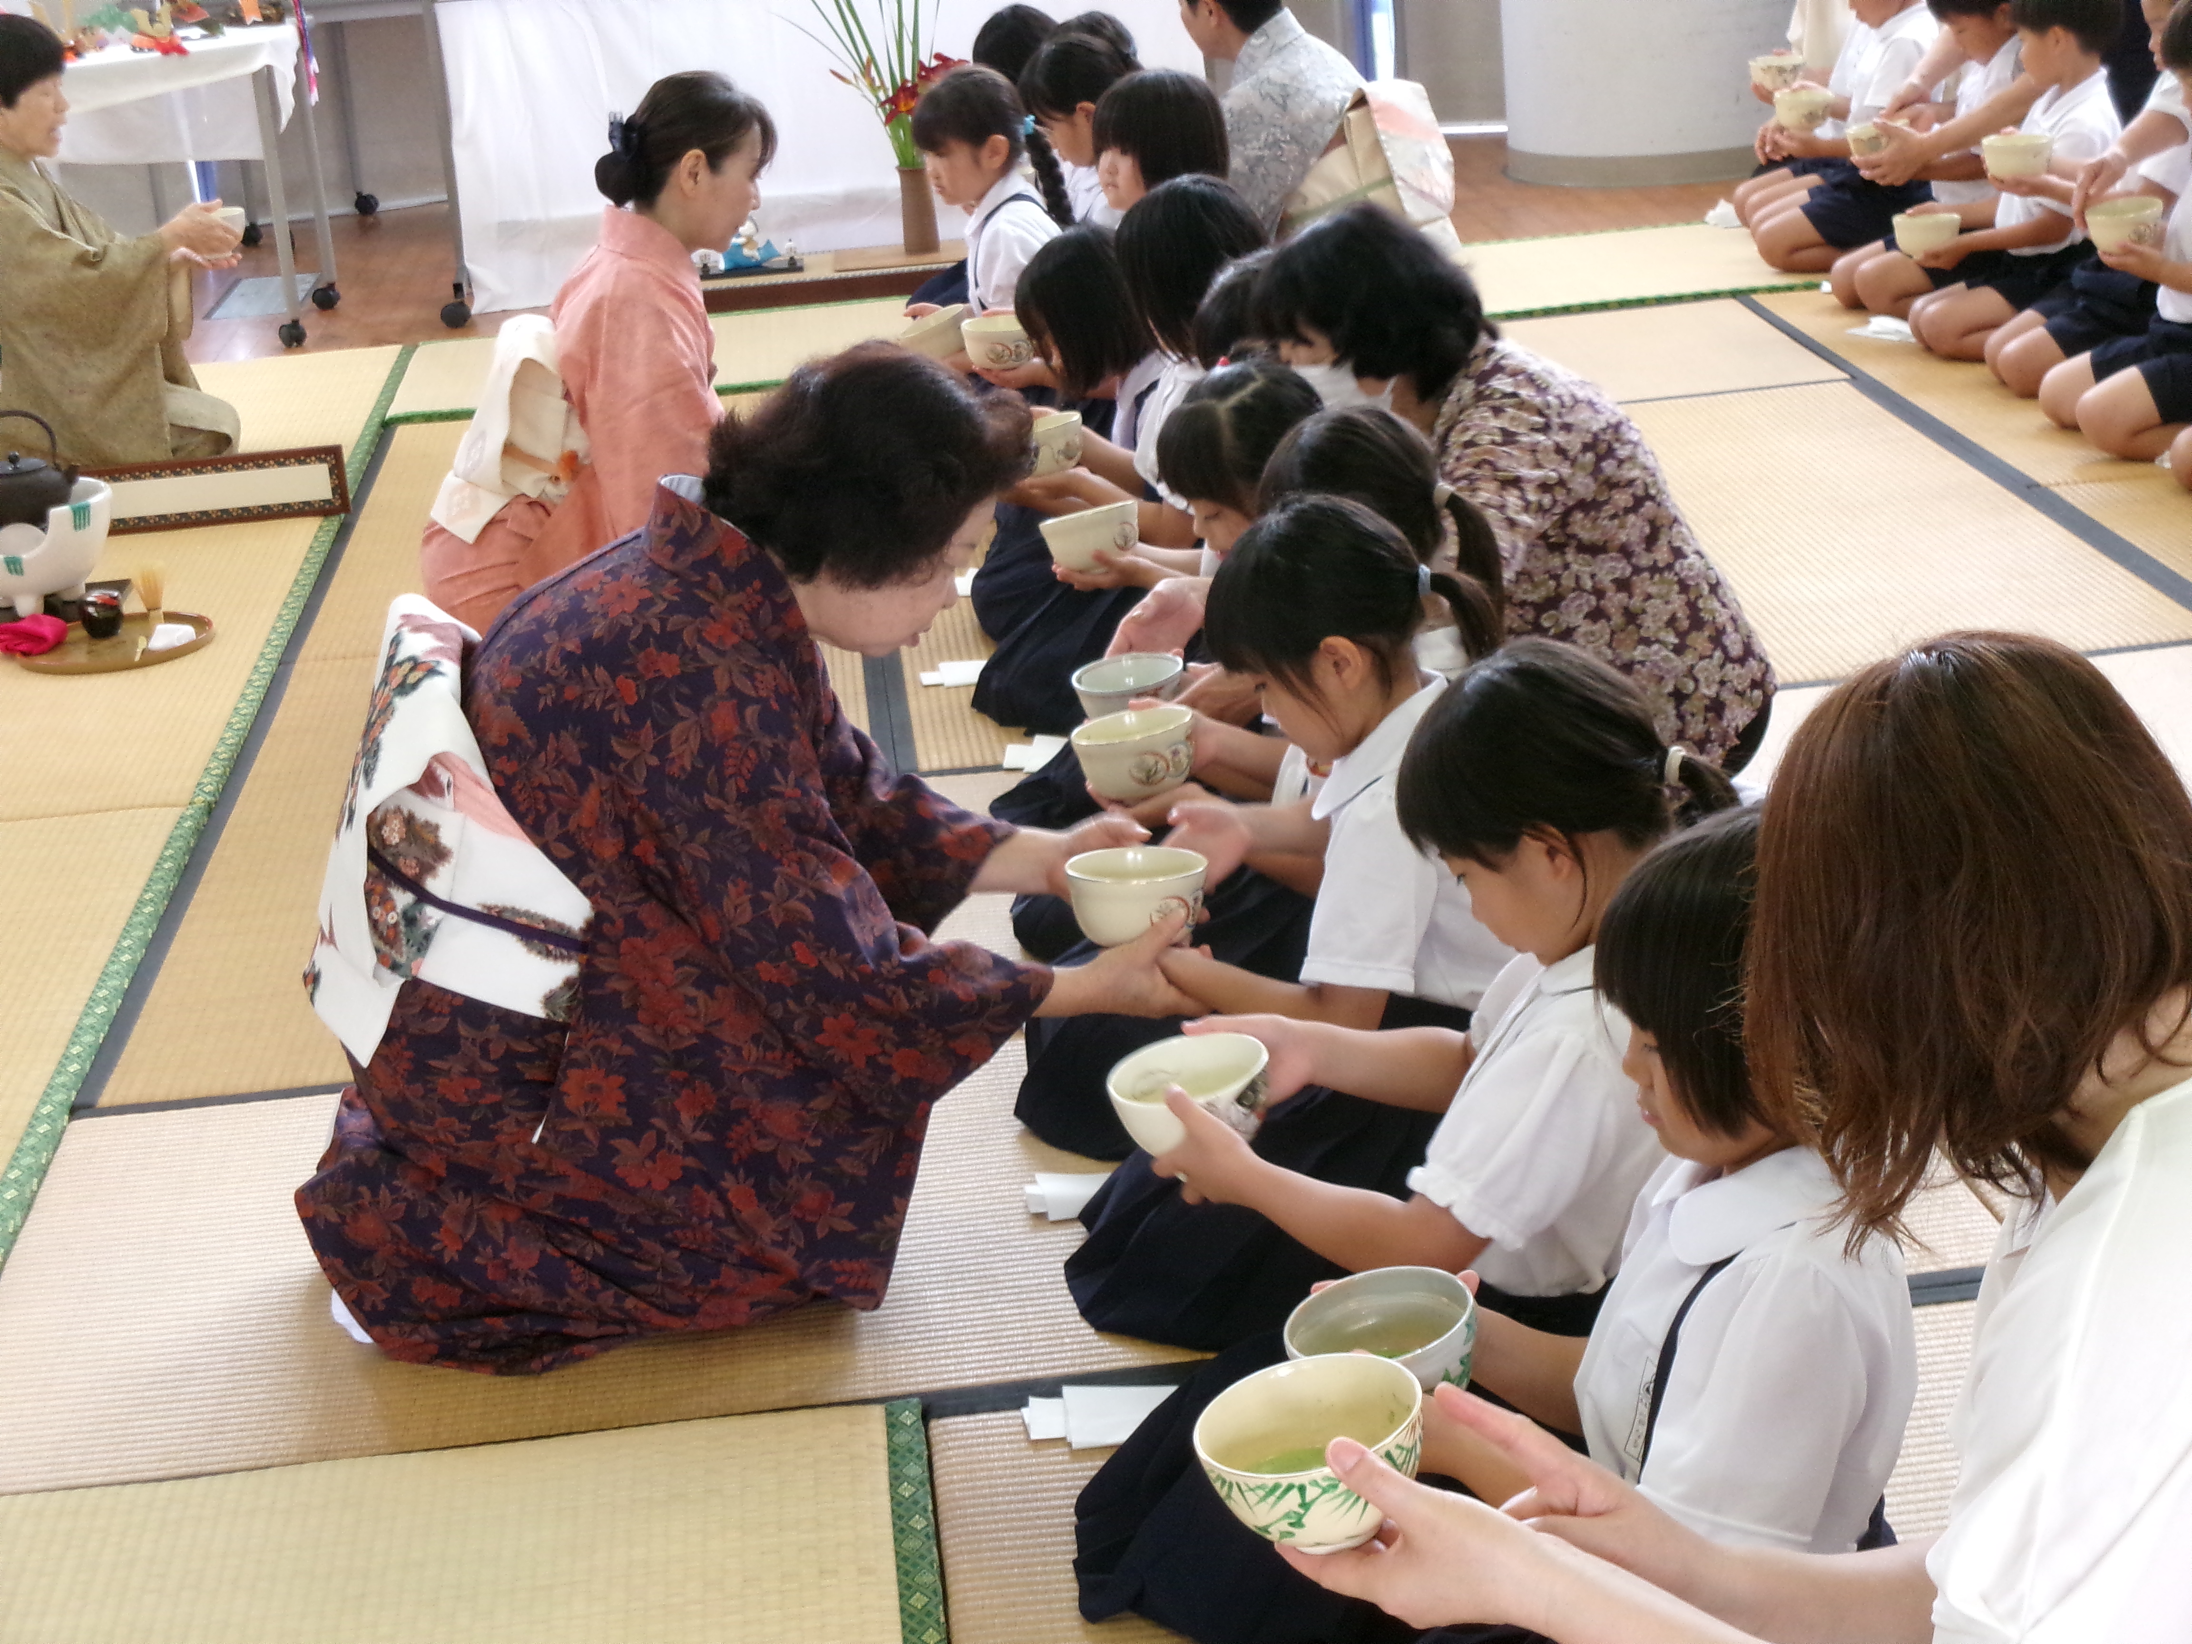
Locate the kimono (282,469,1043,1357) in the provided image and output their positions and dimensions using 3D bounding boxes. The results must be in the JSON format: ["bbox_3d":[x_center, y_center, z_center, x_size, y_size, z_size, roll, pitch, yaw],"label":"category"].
[{"bbox_3d":[-0.402,0.035,3.686,0.700,0.710,0.520,-9,17,-13],"label":"kimono"}]

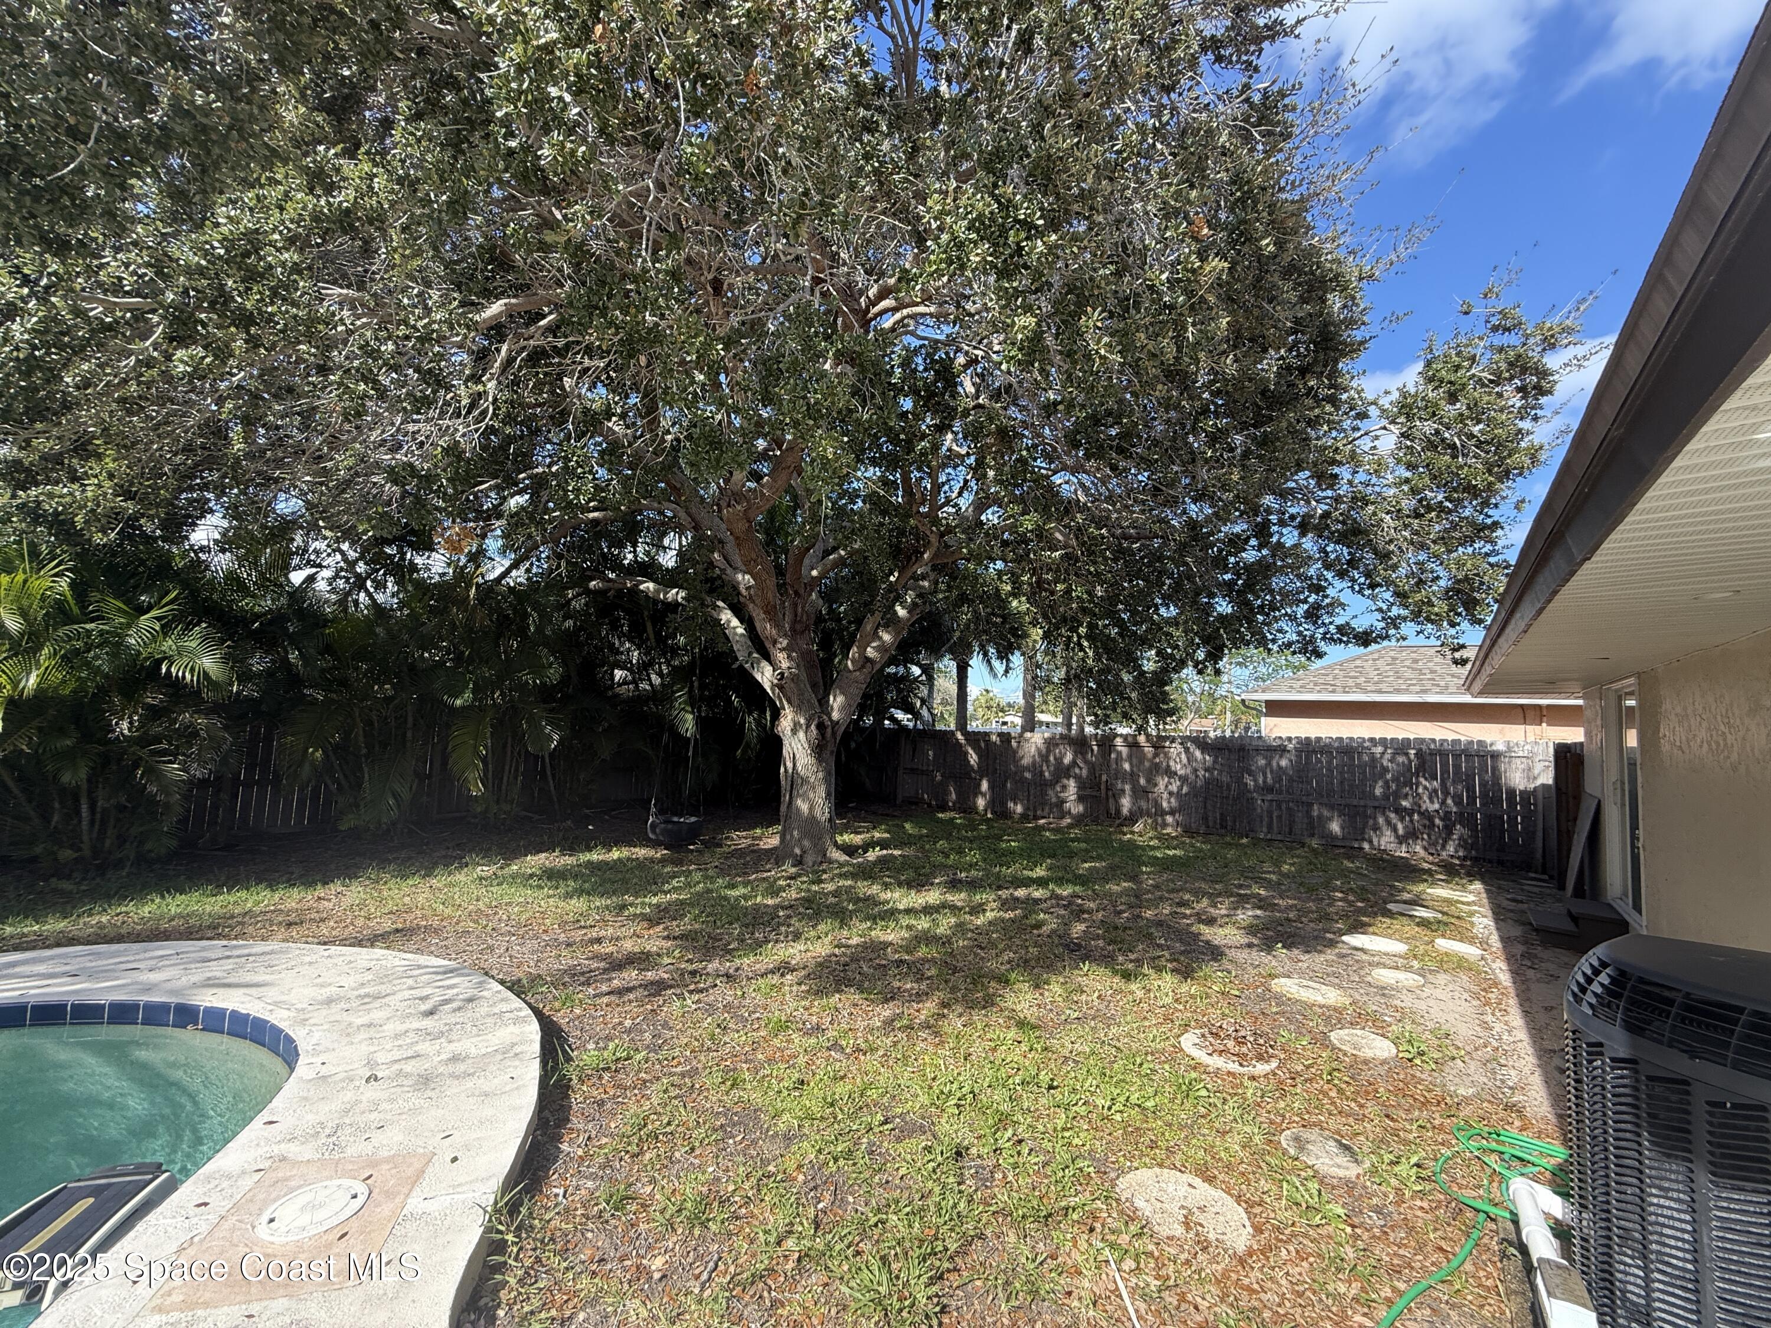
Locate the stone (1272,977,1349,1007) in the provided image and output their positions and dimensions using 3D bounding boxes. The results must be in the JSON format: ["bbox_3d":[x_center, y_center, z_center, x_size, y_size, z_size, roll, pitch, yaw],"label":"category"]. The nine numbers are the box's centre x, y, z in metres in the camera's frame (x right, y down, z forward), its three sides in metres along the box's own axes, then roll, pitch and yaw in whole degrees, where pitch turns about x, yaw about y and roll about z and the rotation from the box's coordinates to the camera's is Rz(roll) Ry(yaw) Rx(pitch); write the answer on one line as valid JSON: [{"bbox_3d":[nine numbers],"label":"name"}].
[{"bbox_3d":[2.668,2.088,4.504,0.430,0.055,0.430,3,-4,0],"label":"stone"}]

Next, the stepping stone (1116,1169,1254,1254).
[{"bbox_3d":[0.995,1.845,2.390,0.430,0.055,0.430,3,-4,0],"label":"stepping stone"}]

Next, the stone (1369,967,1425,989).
[{"bbox_3d":[3.462,2.152,4.838,0.315,0.055,0.315,3,-4,0],"label":"stone"}]

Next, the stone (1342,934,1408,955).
[{"bbox_3d":[3.862,2.234,5.653,0.440,0.055,0.440,3,-4,0],"label":"stone"}]

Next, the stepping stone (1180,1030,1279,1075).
[{"bbox_3d":[1.728,1.973,3.604,0.440,0.055,0.440,3,-4,0],"label":"stepping stone"}]

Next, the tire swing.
[{"bbox_3d":[-2.344,1.022,8.200,0.650,2.120,0.650,3,-4,0],"label":"tire swing"}]

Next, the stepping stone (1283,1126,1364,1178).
[{"bbox_3d":[1.690,1.907,2.758,0.300,0.055,0.300,3,-4,0],"label":"stepping stone"}]

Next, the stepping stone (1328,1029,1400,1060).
[{"bbox_3d":[2.513,2.024,3.760,0.310,0.055,0.310,3,-4,0],"label":"stepping stone"}]

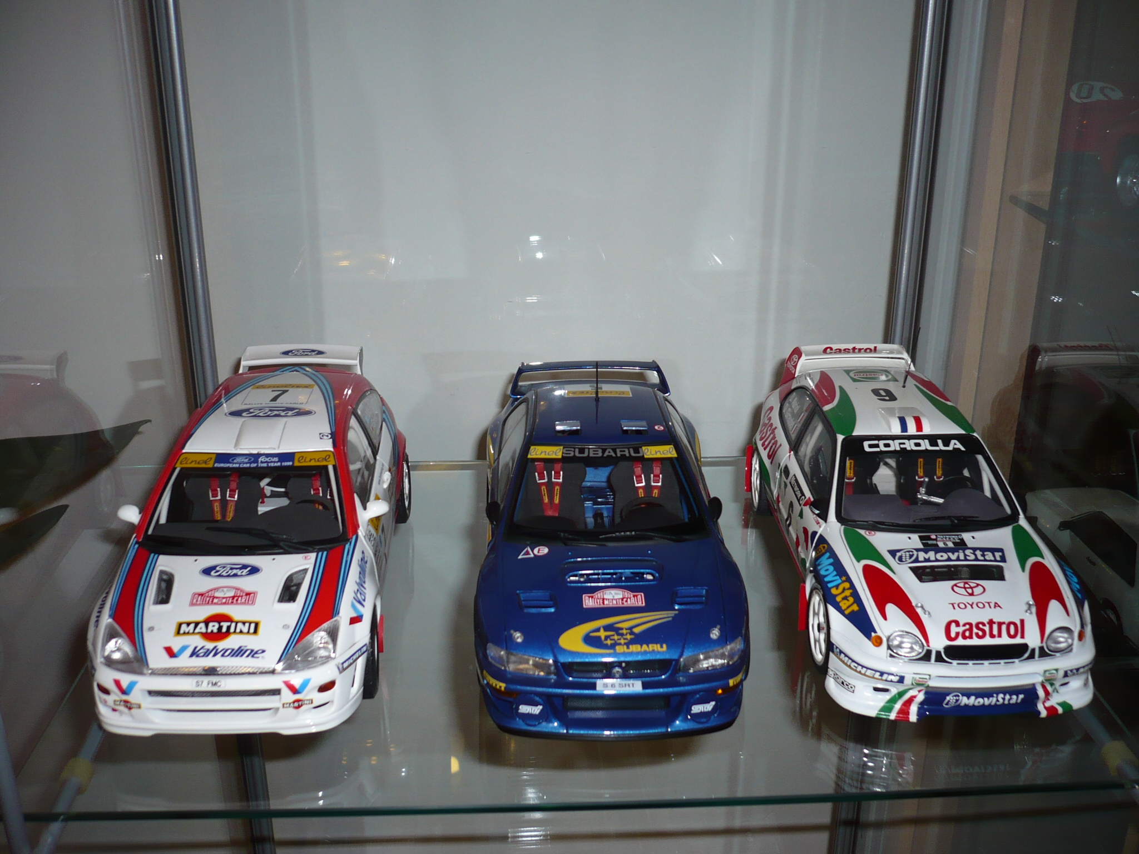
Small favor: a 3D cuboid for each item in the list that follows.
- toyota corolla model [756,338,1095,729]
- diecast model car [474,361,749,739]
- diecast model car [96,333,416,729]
[{"bbox_3d":[0.144,0.033,0.499,0.102,0.079,0.226,0,22,-1],"label":"toyota corolla model"},{"bbox_3d":[0.013,0.037,0.491,0.099,0.077,0.239,-1,22,-2],"label":"diecast model car"},{"bbox_3d":[-0.126,0.038,0.484,0.107,0.081,0.227,-1,22,-3],"label":"diecast model car"}]

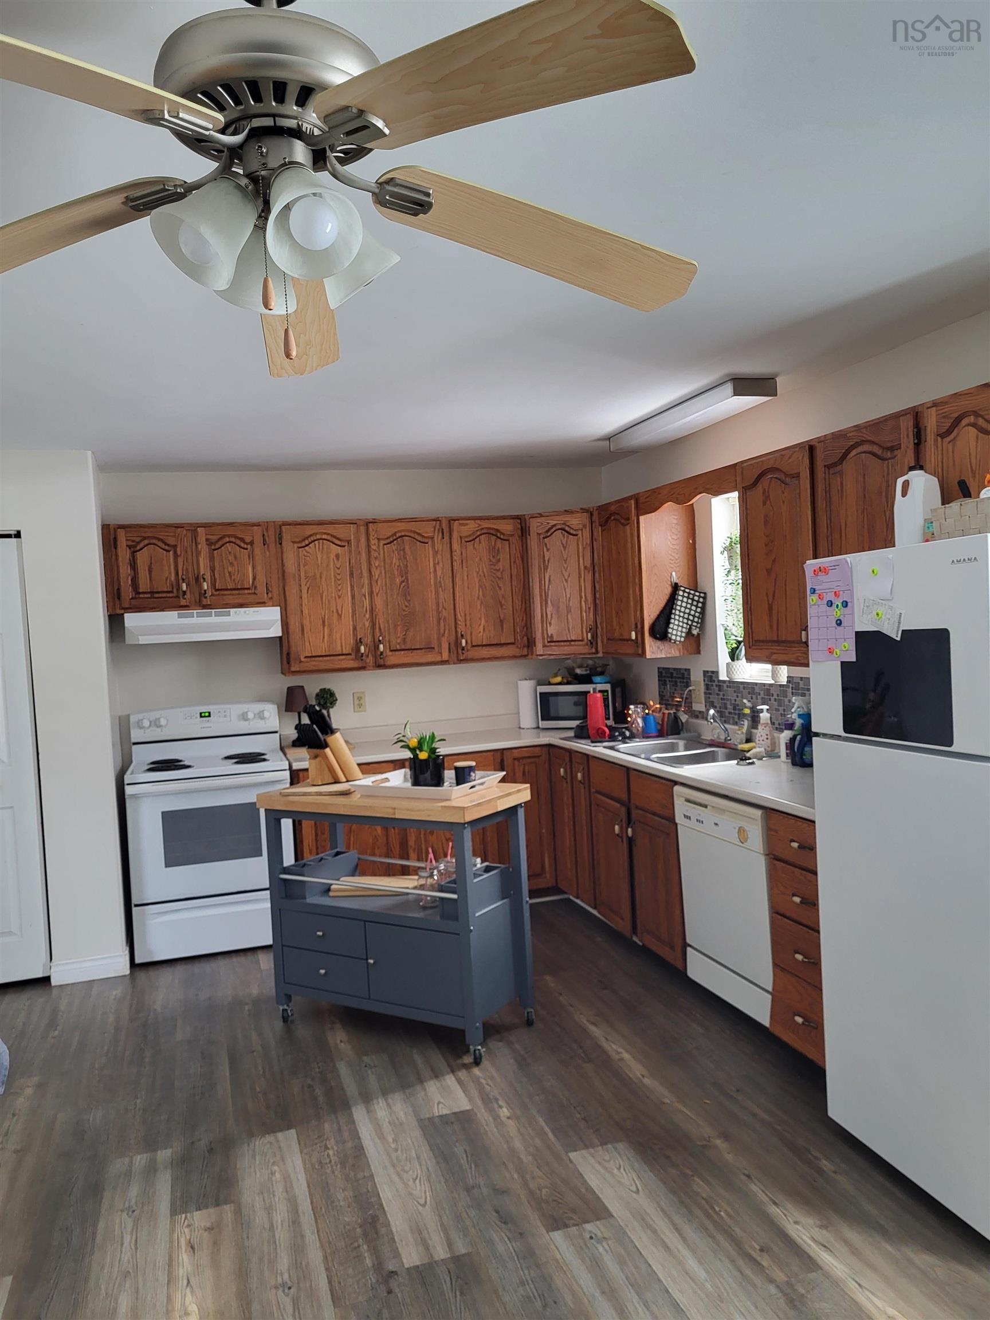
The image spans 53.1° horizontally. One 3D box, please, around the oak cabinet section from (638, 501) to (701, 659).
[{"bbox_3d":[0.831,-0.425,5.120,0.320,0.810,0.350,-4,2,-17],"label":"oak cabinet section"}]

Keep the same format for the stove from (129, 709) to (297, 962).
[{"bbox_3d":[-1.452,0.843,5.077,0.761,1.190,0.670,-4,2,-17],"label":"stove"}]

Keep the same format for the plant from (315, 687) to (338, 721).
[{"bbox_3d":[-0.915,0.324,5.392,0.120,0.310,0.120,-4,2,-18],"label":"plant"}]

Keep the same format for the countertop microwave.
[{"bbox_3d":[0.512,0.262,5.757,0.437,0.257,0.350,-2,2,20],"label":"countertop microwave"}]

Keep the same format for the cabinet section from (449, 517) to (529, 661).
[{"bbox_3d":[-0.058,-0.399,5.727,0.450,0.813,0.320,-4,2,-17],"label":"cabinet section"}]

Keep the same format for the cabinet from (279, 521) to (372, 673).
[{"bbox_3d":[-0.931,-0.340,5.385,0.459,0.802,0.335,-4,2,-18],"label":"cabinet"}]

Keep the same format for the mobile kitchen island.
[{"bbox_3d":[-0.375,0.966,3.889,0.968,0.922,0.470,-2,3,31],"label":"mobile kitchen island"}]

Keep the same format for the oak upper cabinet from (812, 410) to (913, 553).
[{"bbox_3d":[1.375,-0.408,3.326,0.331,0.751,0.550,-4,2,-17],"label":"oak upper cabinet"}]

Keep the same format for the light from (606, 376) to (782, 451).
[{"bbox_3d":[0.837,-1.080,4.471,0.187,0.070,1.235,-4,2,-17],"label":"light"}]

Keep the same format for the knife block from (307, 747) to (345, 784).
[{"bbox_3d":[-0.702,0.436,4.138,0.135,0.145,0.095,-5,3,-39],"label":"knife block"}]

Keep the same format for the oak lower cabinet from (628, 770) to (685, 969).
[{"bbox_3d":[0.973,0.877,4.356,0.612,0.818,0.480,-4,2,-17],"label":"oak lower cabinet"}]

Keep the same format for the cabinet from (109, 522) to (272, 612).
[{"bbox_3d":[-1.563,-0.479,5.178,0.775,0.440,0.335,-4,2,-18],"label":"cabinet"}]

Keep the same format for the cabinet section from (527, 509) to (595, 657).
[{"bbox_3d":[0.487,-0.429,5.686,0.460,0.810,0.380,-2,3,30],"label":"cabinet section"}]

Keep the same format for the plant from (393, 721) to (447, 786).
[{"bbox_3d":[-0.296,0.366,3.898,0.200,0.255,0.180,-3,2,-4],"label":"plant"}]

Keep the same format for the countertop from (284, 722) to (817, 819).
[{"bbox_3d":[0.230,0.485,4.335,2.033,0.042,3.119,-4,2,-17],"label":"countertop"}]

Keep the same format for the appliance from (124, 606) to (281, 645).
[{"bbox_3d":[-1.507,-0.179,5.137,0.752,0.153,0.460,-4,2,-18],"label":"appliance"}]

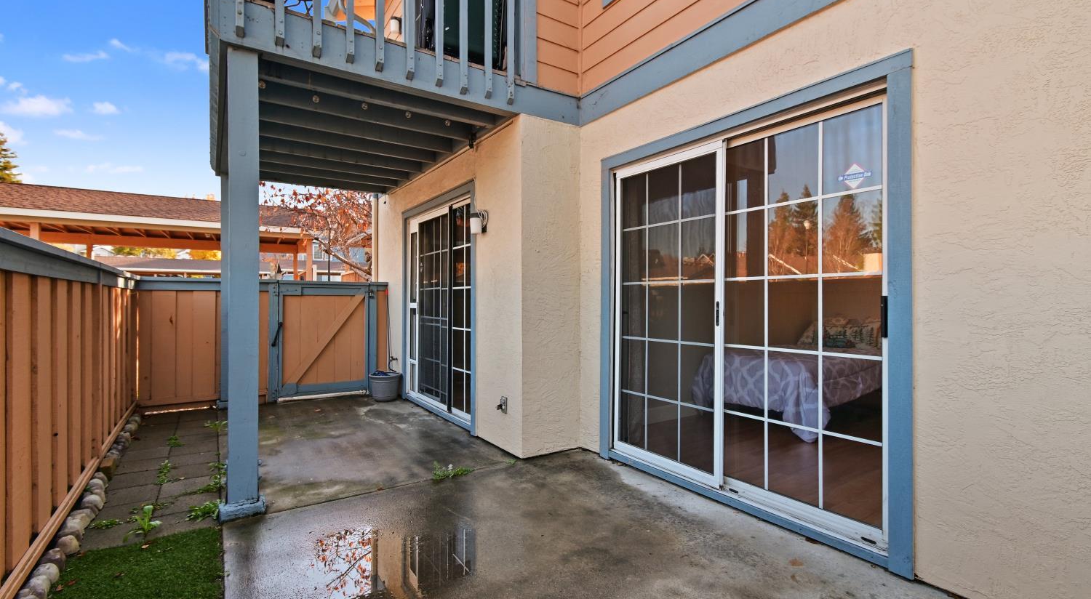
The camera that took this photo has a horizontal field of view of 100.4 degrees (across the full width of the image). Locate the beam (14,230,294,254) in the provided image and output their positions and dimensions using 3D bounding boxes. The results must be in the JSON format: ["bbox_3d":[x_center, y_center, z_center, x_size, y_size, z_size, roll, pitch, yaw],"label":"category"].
[{"bbox_3d":[-8.808,-1.301,10.614,5.185,0.238,0.110,0,0,-30],"label":"beam"}]

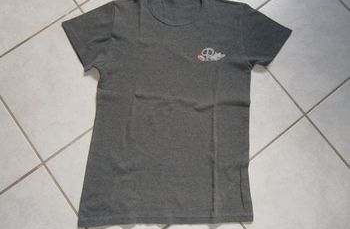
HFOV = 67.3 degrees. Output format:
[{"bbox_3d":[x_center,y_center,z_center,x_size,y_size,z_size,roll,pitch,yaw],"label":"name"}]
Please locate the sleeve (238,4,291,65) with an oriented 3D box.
[{"bbox_3d":[0.273,-0.240,0.788,0.157,0.025,0.195,2,80,-1],"label":"sleeve"}]

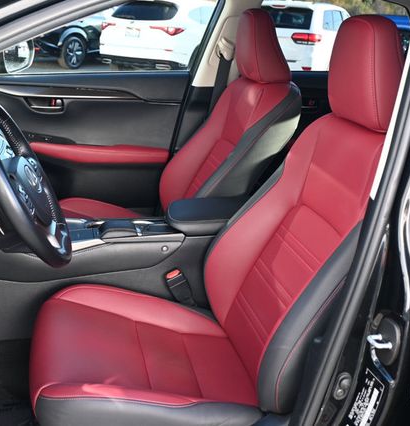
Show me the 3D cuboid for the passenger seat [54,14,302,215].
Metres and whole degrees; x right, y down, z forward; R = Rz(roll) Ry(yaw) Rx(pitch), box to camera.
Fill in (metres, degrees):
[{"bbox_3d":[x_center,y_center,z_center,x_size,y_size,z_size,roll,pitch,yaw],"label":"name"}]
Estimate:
[{"bbox_3d":[-0.115,-0.187,1.980,0.851,0.982,0.543,-4,20,-11],"label":"passenger seat"}]

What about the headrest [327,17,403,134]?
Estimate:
[{"bbox_3d":[0.349,-0.301,1.221,0.118,0.236,0.246,-4,20,-11],"label":"headrest"}]

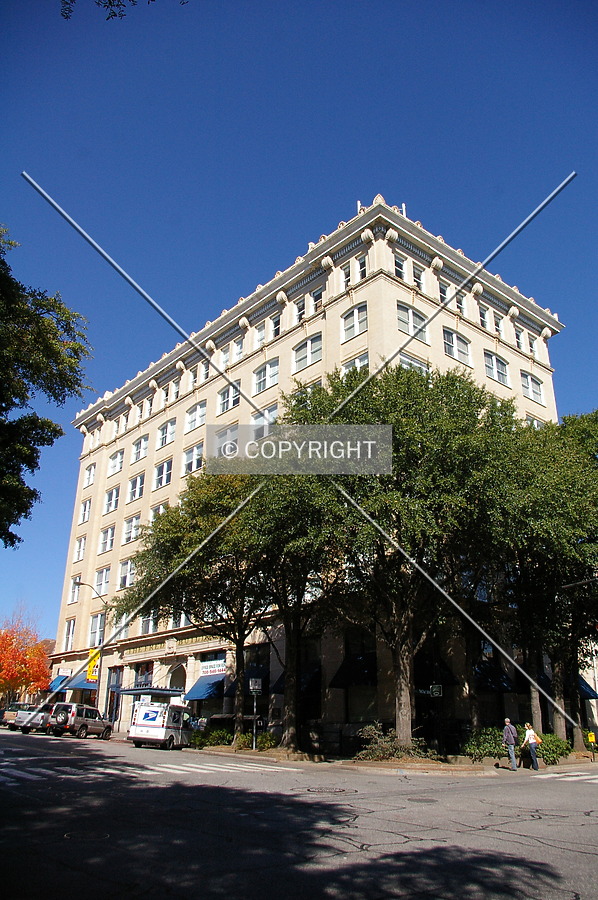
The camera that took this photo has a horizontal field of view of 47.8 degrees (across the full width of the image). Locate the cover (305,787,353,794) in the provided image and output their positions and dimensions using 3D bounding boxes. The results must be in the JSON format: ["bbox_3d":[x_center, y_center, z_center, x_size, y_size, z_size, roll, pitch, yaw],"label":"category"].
[{"bbox_3d":[0.708,8.326,16.444,0.920,0.050,0.920,0,-22,0],"label":"cover"}]

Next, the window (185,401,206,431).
[{"bbox_3d":[-8.046,-2.612,53.076,0.200,2.380,2.780,20,-30,-38],"label":"window"}]

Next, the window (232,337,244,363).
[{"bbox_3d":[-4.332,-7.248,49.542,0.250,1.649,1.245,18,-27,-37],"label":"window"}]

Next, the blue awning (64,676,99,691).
[{"bbox_3d":[-17.253,18.226,53.523,1.450,1.470,2.650,20,-30,-38],"label":"blue awning"}]

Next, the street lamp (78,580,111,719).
[{"bbox_3d":[-14.515,13.948,45.710,2.750,9.750,0.350,20,-30,-38],"label":"street lamp"}]

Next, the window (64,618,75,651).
[{"bbox_3d":[-20.631,16.807,61.115,0.250,2.874,1.900,18,-28,-38],"label":"window"}]

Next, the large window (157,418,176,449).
[{"bbox_3d":[-11.550,-1.420,59.176,0.260,2.428,3.043,18,-28,-37],"label":"large window"}]

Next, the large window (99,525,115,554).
[{"bbox_3d":[-17.867,8.386,63.135,0.260,2.526,3.043,18,-28,-37],"label":"large window"}]

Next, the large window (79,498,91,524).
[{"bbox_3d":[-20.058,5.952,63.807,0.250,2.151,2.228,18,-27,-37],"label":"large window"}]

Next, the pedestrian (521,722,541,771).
[{"bbox_3d":[8.679,11.155,25.406,0.550,1.640,0.520,-17,-28,37],"label":"pedestrian"}]

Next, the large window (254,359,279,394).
[{"bbox_3d":[-2.253,-5.112,47.219,0.200,2.380,2.780,20,-30,-38],"label":"large window"}]

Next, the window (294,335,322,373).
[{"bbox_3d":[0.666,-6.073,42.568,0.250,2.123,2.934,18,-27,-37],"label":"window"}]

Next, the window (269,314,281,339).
[{"bbox_3d":[-1.541,-8.657,47.823,0.250,1.606,1.064,18,-28,-38],"label":"window"}]

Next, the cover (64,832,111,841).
[{"bbox_3d":[-3.084,5.647,9.827,0.659,0.030,0.659,0,-22,0],"label":"cover"}]

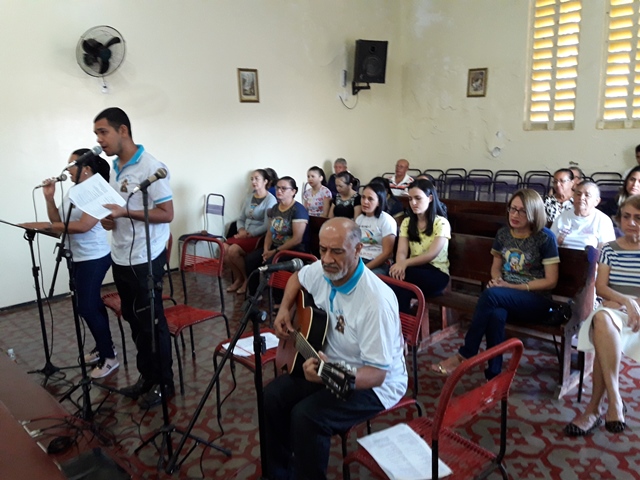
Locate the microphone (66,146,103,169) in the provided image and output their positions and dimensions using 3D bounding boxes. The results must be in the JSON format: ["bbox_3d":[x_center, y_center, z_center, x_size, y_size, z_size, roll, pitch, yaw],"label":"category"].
[{"bbox_3d":[-1.198,-0.417,2.635,0.052,0.052,0.204,10,42,43],"label":"microphone"}]

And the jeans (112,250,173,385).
[{"bbox_3d":[-1.080,0.446,3.169,0.380,0.920,0.290,9,16,41],"label":"jeans"}]

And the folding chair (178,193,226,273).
[{"bbox_3d":[-1.391,-0.026,6.046,0.390,0.870,0.490,9,17,41],"label":"folding chair"}]

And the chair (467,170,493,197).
[{"bbox_3d":[2.266,-0.543,7.651,0.400,0.900,0.480,9,16,41],"label":"chair"}]

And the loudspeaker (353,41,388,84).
[{"bbox_3d":[0.750,-2.802,8.139,0.470,0.620,0.320,-7,22,-23],"label":"loudspeaker"}]

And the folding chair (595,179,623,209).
[{"bbox_3d":[3.239,-0.210,5.933,0.400,0.900,0.480,9,16,41],"label":"folding chair"}]

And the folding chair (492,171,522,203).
[{"bbox_3d":[2.576,-0.495,7.376,0.400,0.900,0.480,9,16,41],"label":"folding chair"}]

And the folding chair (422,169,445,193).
[{"bbox_3d":[1.705,-0.644,8.216,0.400,0.900,0.480,9,16,41],"label":"folding chair"}]

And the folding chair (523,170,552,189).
[{"bbox_3d":[3.112,-0.508,7.642,0.410,0.880,0.490,9,17,41],"label":"folding chair"}]

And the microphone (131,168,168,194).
[{"bbox_3d":[-0.810,-0.273,2.460,0.194,0.051,0.051,-40,0,-28],"label":"microphone"}]

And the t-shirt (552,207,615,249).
[{"bbox_3d":[1.917,0.067,3.817,0.500,0.620,0.290,9,17,41],"label":"t-shirt"}]

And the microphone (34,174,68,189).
[{"bbox_3d":[-1.774,-0.385,3.420,0.200,0.050,0.050,-23,0,-14],"label":"microphone"}]

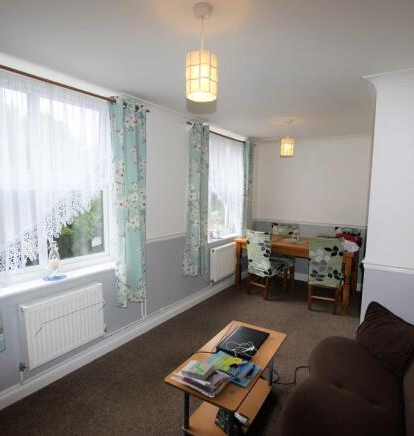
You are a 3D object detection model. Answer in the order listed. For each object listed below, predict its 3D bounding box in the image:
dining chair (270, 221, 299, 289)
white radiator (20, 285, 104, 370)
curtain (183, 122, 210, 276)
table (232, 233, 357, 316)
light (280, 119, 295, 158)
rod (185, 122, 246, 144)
[{"bbox_3d":[1.200,0.580,4.466,0.435,0.942,0.465,5,8,36],"label":"dining chair"},{"bbox_3d":[-1.068,0.799,2.088,0.072,0.447,0.587,5,8,36],"label":"white radiator"},{"bbox_3d":[-0.112,-0.184,3.227,0.105,1.808,0.412,5,8,36],"label":"curtain"},{"bbox_3d":[1.296,0.721,3.998,1.583,0.765,0.810,5,8,36],"label":"table"},{"bbox_3d":[1.039,-1.025,3.510,0.162,0.468,0.162,5,8,36],"label":"light"},{"bbox_3d":[0.246,-1.079,3.599,0.033,0.036,1.567,5,8,36],"label":"rod"}]

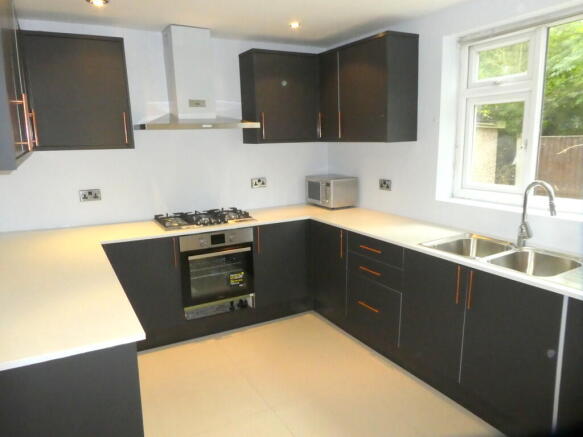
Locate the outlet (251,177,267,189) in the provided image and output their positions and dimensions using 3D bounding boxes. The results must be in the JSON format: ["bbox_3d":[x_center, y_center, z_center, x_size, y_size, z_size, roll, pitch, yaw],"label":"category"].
[{"bbox_3d":[-0.305,-0.339,3.865,0.149,0.088,0.015,-7,12,-28],"label":"outlet"}]

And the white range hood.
[{"bbox_3d":[-0.763,-1.102,3.196,0.887,0.787,0.479,-7,12,-28],"label":"white range hood"}]

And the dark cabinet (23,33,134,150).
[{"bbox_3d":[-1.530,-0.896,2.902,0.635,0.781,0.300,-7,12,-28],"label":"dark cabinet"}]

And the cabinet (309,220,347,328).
[{"bbox_3d":[0.556,0.413,3.500,0.574,0.819,0.542,-7,12,-28],"label":"cabinet"}]

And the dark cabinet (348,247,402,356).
[{"bbox_3d":[0.829,0.500,3.020,0.574,0.819,0.575,-7,12,-28],"label":"dark cabinet"}]

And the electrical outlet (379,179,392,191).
[{"bbox_3d":[0.812,-0.287,3.496,0.015,0.087,0.147,-7,12,-28],"label":"electrical outlet"}]

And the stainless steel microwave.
[{"bbox_3d":[0.393,-0.262,3.985,0.305,0.276,0.460,-7,12,-28],"label":"stainless steel microwave"}]

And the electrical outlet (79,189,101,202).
[{"bbox_3d":[-1.584,-0.180,3.167,0.149,0.088,0.015,-7,12,-28],"label":"electrical outlet"}]

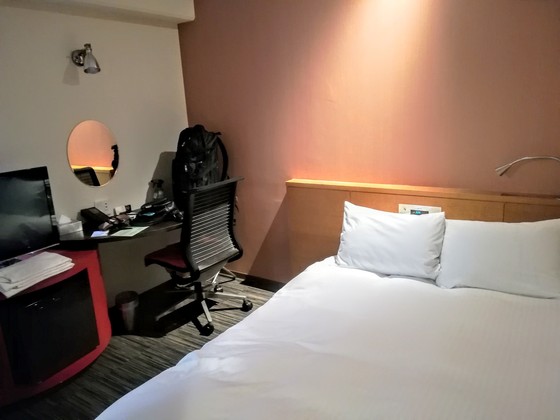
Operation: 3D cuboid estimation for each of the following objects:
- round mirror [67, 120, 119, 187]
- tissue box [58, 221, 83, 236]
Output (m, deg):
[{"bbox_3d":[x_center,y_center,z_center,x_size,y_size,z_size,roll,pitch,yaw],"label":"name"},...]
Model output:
[{"bbox_3d":[-1.254,-0.379,2.858,0.023,0.448,0.362,6,17,35],"label":"round mirror"},{"bbox_3d":[-1.338,0.112,2.693,0.131,0.061,0.109,-12,16,-32],"label":"tissue box"}]

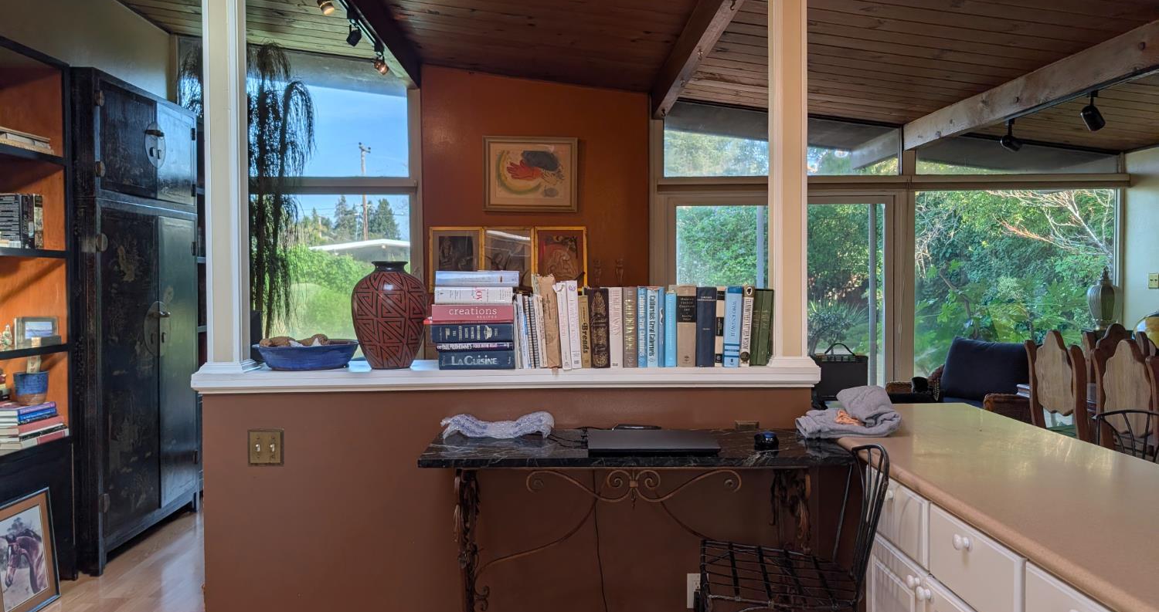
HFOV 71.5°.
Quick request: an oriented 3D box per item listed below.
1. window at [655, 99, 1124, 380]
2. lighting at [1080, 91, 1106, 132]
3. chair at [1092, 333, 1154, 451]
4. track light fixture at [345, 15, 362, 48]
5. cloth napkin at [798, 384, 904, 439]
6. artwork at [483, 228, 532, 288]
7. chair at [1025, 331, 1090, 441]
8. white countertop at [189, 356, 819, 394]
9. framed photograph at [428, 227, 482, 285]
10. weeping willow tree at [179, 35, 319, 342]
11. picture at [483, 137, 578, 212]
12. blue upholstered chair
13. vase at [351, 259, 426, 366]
[{"bbox_3d":[2.340,-0.341,6.070,3.560,2.440,0.120,0,2,-2],"label":"window"},{"bbox_3d":[2.584,-0.980,4.050,0.125,0.195,0.095,0,2,-3],"label":"lighting"},{"bbox_3d":[3.060,0.684,4.180,0.500,1.030,0.460,0,2,-3],"label":"chair"},{"bbox_3d":[-1.161,-1.415,4.142,0.081,0.157,0.076,0,2,9],"label":"track light fixture"},{"bbox_3d":[0.820,0.314,2.480,0.300,0.125,0.260,0,2,-2],"label":"cloth napkin"},{"bbox_3d":[-0.514,-0.338,5.780,0.353,0.455,0.030,0,2,-2],"label":"artwork"},{"bbox_3d":[3.050,0.661,4.790,0.500,1.030,0.460,0,2,-3],"label":"chair"},{"bbox_3d":[-0.220,0.230,2.710,1.985,0.066,0.330,0,2,-2],"label":"white countertop"},{"bbox_3d":[-0.904,-0.337,5.875,0.394,0.480,0.030,0,-3,-2],"label":"framed photograph"},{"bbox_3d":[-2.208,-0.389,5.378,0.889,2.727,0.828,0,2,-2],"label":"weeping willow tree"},{"bbox_3d":[-0.365,-0.977,5.970,0.707,0.561,0.035,0,2,-2],"label":"picture"},{"bbox_3d":[2.533,0.697,5.365,0.808,0.889,0.768,-2,3,-32],"label":"blue upholstered chair"},{"bbox_3d":[-0.629,0.026,2.660,0.250,0.350,0.250,0,2,-2],"label":"vase"}]

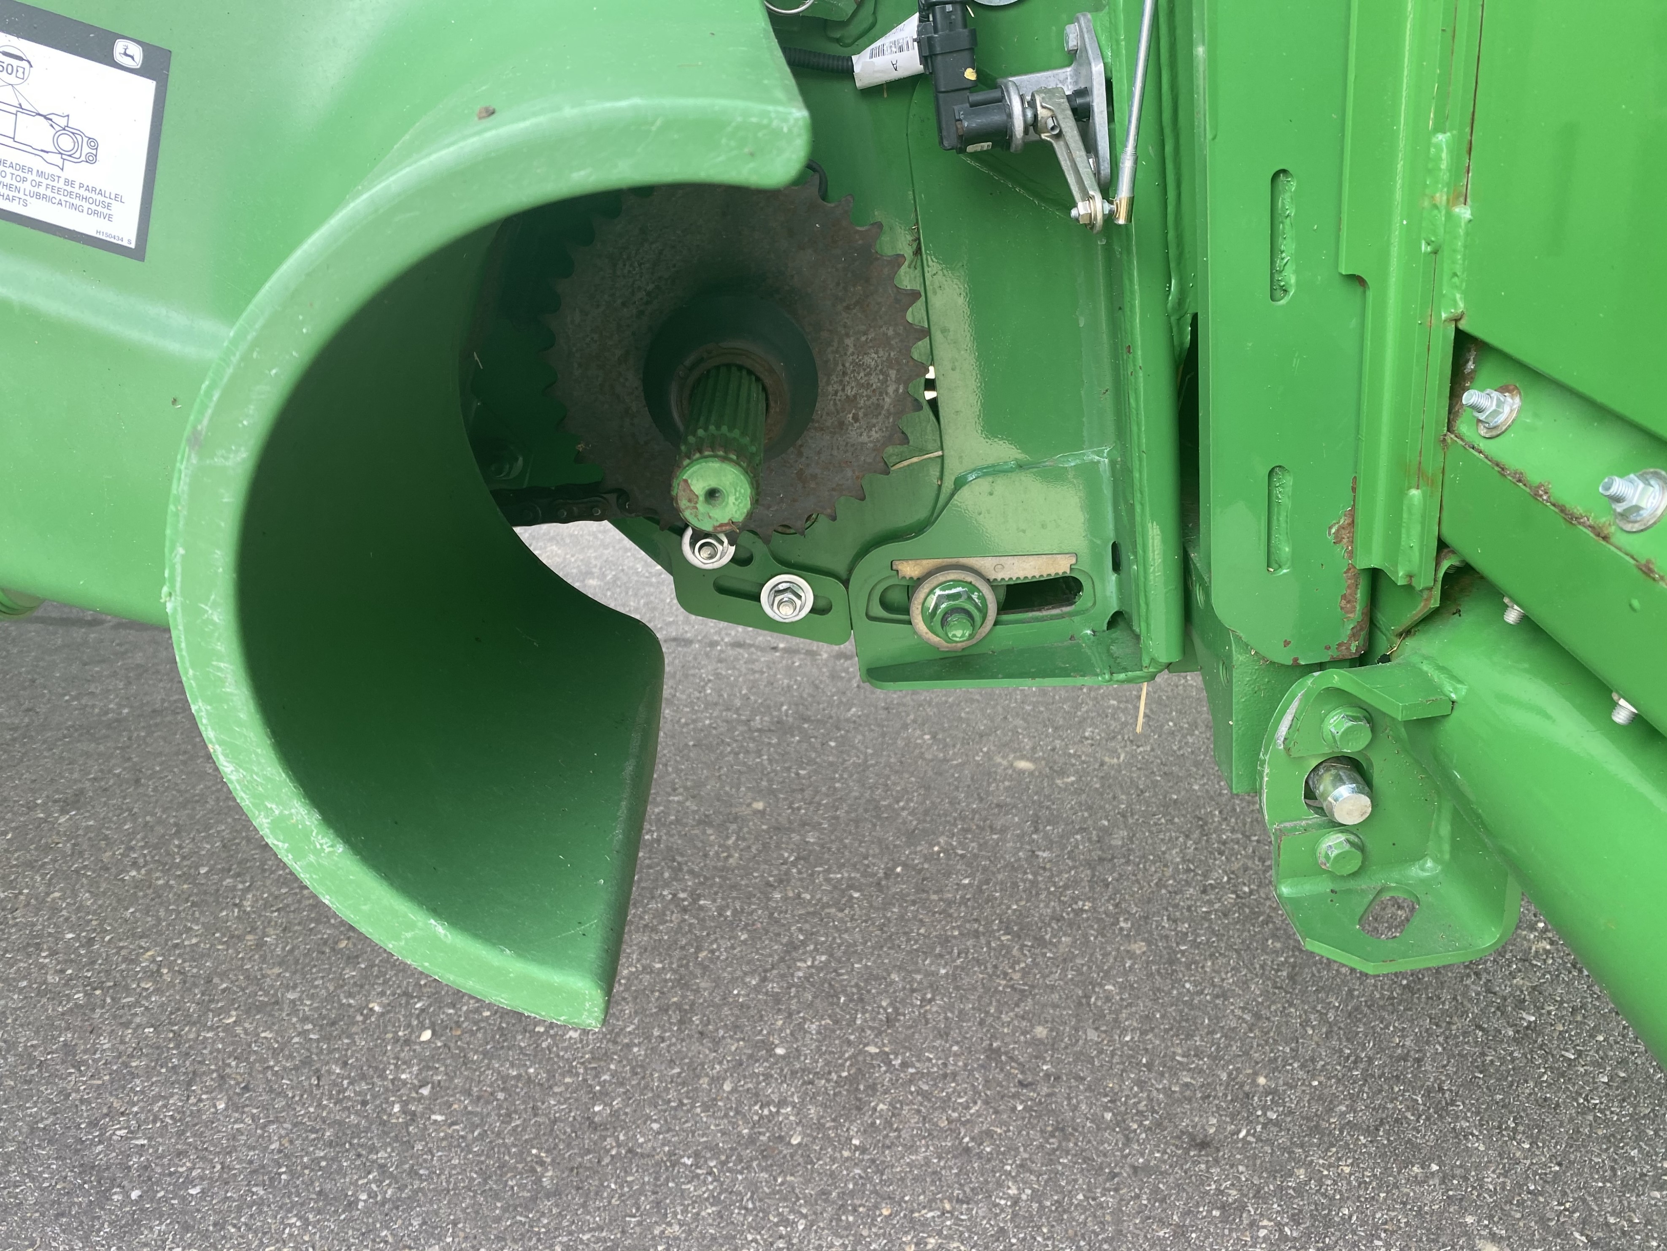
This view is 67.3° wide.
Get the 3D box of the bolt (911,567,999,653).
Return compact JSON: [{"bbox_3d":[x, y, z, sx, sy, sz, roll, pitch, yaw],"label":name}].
[{"bbox_3d":[0.079,-0.004,0.801,0.056,0.056,0.047,-1,26,-2],"label":"bolt"}]

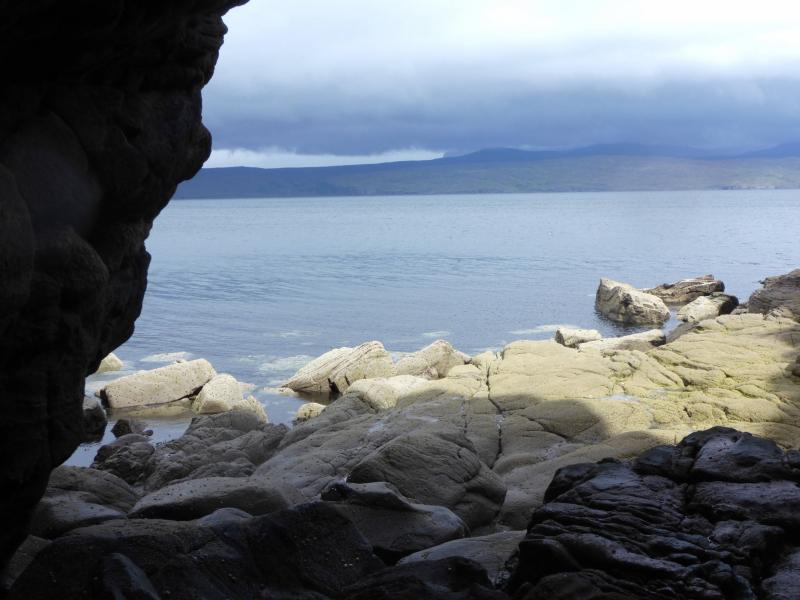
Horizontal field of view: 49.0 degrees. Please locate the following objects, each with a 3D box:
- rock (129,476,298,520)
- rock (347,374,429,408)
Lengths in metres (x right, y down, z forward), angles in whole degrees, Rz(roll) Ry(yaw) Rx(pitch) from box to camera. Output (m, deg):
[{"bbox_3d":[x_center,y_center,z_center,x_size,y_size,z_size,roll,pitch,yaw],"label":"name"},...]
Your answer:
[{"bbox_3d":[-1.320,1.455,6.300,1.150,0.280,0.550,-2,7,-8],"label":"rock"},{"bbox_3d":[-0.130,1.110,10.500,0.960,0.320,0.750,-1,7,0],"label":"rock"}]

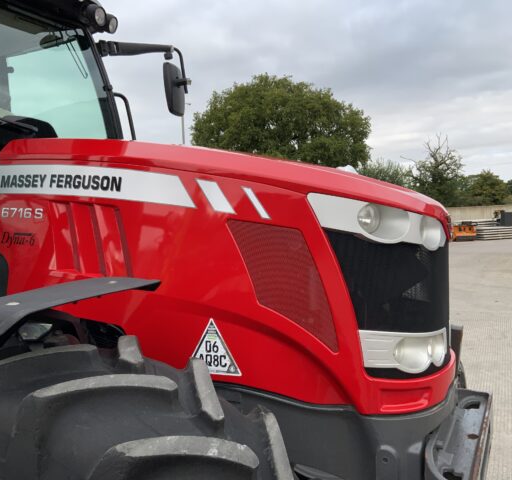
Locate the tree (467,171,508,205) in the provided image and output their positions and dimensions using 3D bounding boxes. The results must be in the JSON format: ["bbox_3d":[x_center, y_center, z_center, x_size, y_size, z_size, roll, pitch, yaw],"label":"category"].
[{"bbox_3d":[24.983,-4.033,57.957,4.600,6.400,4.500,-2,1,0],"label":"tree"}]

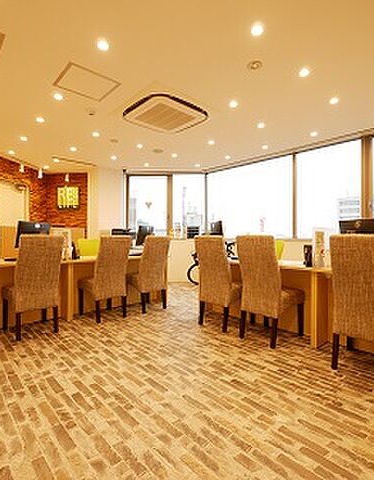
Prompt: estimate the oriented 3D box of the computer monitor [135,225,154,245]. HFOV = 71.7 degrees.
[{"bbox_3d":[-0.690,0.020,4.330,0.190,0.460,0.460,0,0,22],"label":"computer monitor"}]

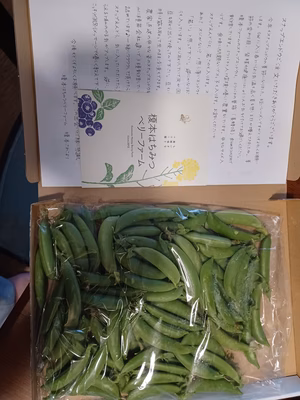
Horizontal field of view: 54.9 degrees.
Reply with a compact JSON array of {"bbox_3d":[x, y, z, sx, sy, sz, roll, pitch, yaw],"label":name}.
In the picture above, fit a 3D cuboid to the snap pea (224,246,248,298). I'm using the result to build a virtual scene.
[{"bbox_3d":[0.101,0.084,0.342,0.021,0.014,0.062,22,83,-6],"label":"snap pea"}]

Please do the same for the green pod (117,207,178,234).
[{"bbox_3d":[-0.007,0.020,0.358,0.080,0.013,0.022,-13,86,-1],"label":"green pod"}]

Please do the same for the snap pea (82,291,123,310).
[{"bbox_3d":[-0.055,0.117,0.332,0.053,0.013,0.017,5,86,0],"label":"snap pea"}]

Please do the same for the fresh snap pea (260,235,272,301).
[{"bbox_3d":[0.141,0.081,0.352,0.013,0.015,0.078,3,86,-8],"label":"fresh snap pea"}]

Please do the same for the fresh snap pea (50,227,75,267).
[{"bbox_3d":[-0.101,0.053,0.334,0.016,0.014,0.050,-25,87,-2],"label":"fresh snap pea"}]

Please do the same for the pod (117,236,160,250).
[{"bbox_3d":[-0.011,0.048,0.322,0.051,0.013,0.015,11,84,-9],"label":"pod"}]

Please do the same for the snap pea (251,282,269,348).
[{"bbox_3d":[0.127,0.133,0.335,0.015,0.013,0.073,-7,86,0],"label":"snap pea"}]

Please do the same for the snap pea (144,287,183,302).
[{"bbox_3d":[0.016,0.107,0.321,0.043,0.013,0.013,-6,87,-10],"label":"snap pea"}]

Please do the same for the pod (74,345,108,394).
[{"bbox_3d":[-0.064,0.187,0.321,0.018,0.014,0.058,28,87,2],"label":"pod"}]

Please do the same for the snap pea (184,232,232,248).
[{"bbox_3d":[0.067,0.046,0.328,0.056,0.014,0.012,10,86,1],"label":"snap pea"}]

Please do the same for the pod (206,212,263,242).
[{"bbox_3d":[0.099,0.037,0.345,0.076,0.014,0.019,25,83,-6],"label":"pod"}]

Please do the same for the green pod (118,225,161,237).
[{"bbox_3d":[-0.013,0.036,0.334,0.050,0.014,0.012,-3,86,0],"label":"green pod"}]

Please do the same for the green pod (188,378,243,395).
[{"bbox_3d":[0.079,0.224,0.347,0.065,0.013,0.018,0,85,0],"label":"green pod"}]

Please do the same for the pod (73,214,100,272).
[{"bbox_3d":[-0.068,0.046,0.319,0.017,0.014,0.069,-18,89,-9],"label":"pod"}]

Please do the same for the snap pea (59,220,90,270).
[{"bbox_3d":[-0.079,0.050,0.316,0.019,0.014,0.060,-23,90,-9],"label":"snap pea"}]

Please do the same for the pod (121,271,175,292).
[{"bbox_3d":[-0.002,0.093,0.316,0.062,0.013,0.016,14,84,-9],"label":"pod"}]

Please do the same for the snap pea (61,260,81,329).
[{"bbox_3d":[-0.095,0.114,0.351,0.022,0.014,0.080,-4,85,0],"label":"snap pea"}]

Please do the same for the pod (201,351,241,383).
[{"bbox_3d":[0.087,0.198,0.348,0.067,0.013,0.018,37,86,3],"label":"pod"}]

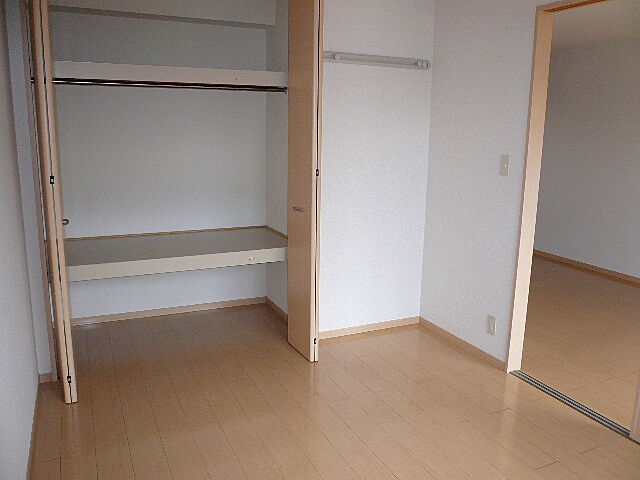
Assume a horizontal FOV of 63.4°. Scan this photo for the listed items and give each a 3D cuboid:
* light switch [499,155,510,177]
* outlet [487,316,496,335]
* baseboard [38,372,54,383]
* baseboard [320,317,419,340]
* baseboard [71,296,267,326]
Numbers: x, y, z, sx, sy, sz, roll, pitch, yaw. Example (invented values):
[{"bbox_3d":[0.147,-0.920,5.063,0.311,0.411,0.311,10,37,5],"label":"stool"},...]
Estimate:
[{"bbox_3d":[1.081,-0.434,3.032,0.010,0.120,0.070,-5,12,-25],"label":"light switch"},{"bbox_3d":[1.069,0.536,3.230,0.010,0.120,0.070,-5,12,-25],"label":"outlet"},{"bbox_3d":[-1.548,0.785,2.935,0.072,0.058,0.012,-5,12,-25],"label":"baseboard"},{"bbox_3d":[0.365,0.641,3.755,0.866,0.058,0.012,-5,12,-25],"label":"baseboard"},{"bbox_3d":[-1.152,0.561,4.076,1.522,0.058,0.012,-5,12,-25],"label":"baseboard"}]

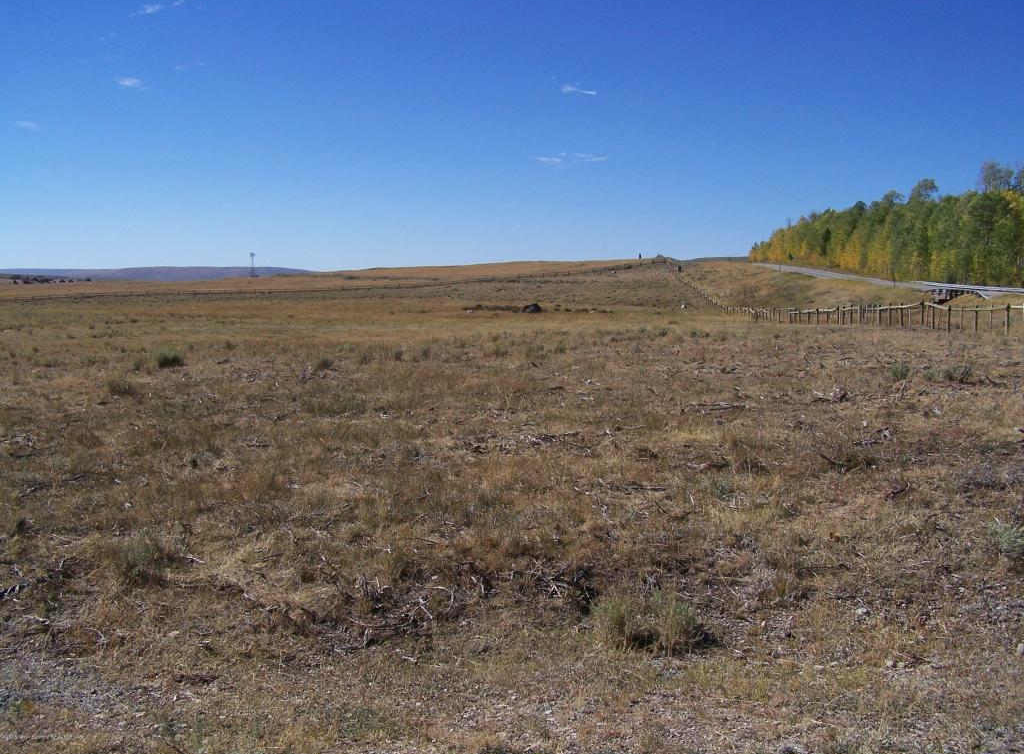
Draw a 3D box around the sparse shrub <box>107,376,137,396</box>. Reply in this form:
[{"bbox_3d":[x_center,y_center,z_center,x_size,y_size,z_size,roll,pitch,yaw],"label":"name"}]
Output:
[{"bbox_3d":[-5.902,0.132,17.000,0.446,0.283,0.402,0,5,0],"label":"sparse shrub"}]

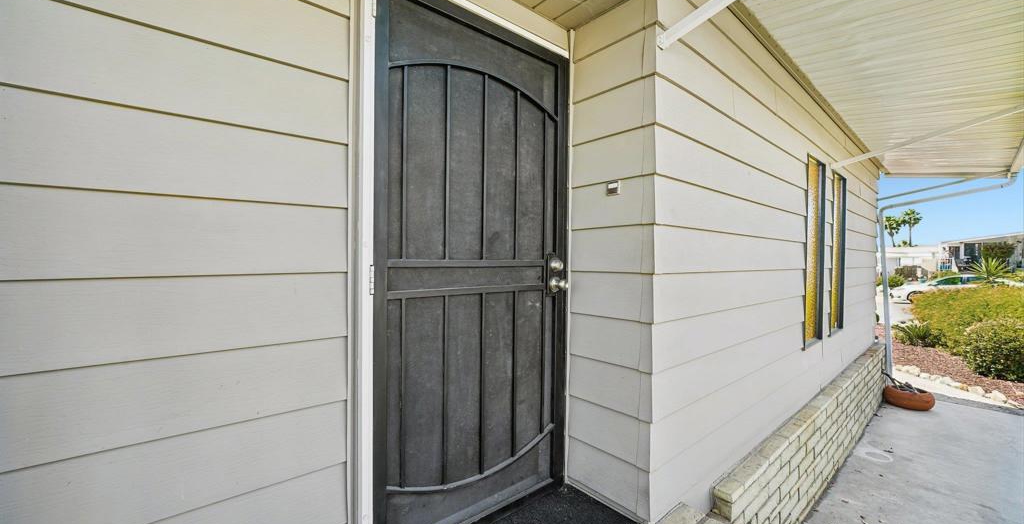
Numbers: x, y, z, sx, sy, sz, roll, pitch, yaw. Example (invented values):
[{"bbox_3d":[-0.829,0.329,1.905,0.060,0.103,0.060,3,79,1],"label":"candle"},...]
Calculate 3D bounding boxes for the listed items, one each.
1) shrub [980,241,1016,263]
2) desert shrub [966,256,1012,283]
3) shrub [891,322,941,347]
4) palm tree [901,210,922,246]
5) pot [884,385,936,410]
[{"bbox_3d":[29.616,-0.457,22.500,1.300,1.600,1.300,0,1,-37],"label":"shrub"},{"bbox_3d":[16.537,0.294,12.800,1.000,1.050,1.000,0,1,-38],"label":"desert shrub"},{"bbox_3d":[9.248,1.658,8.450,0.800,0.560,0.800,0,1,-42],"label":"shrub"},{"bbox_3d":[81.067,-4.261,75.000,2.800,12.000,2.800,0,1,-43],"label":"palm tree"},{"bbox_3d":[5.196,1.783,4.832,0.460,0.240,0.460,0,1,-39],"label":"pot"}]

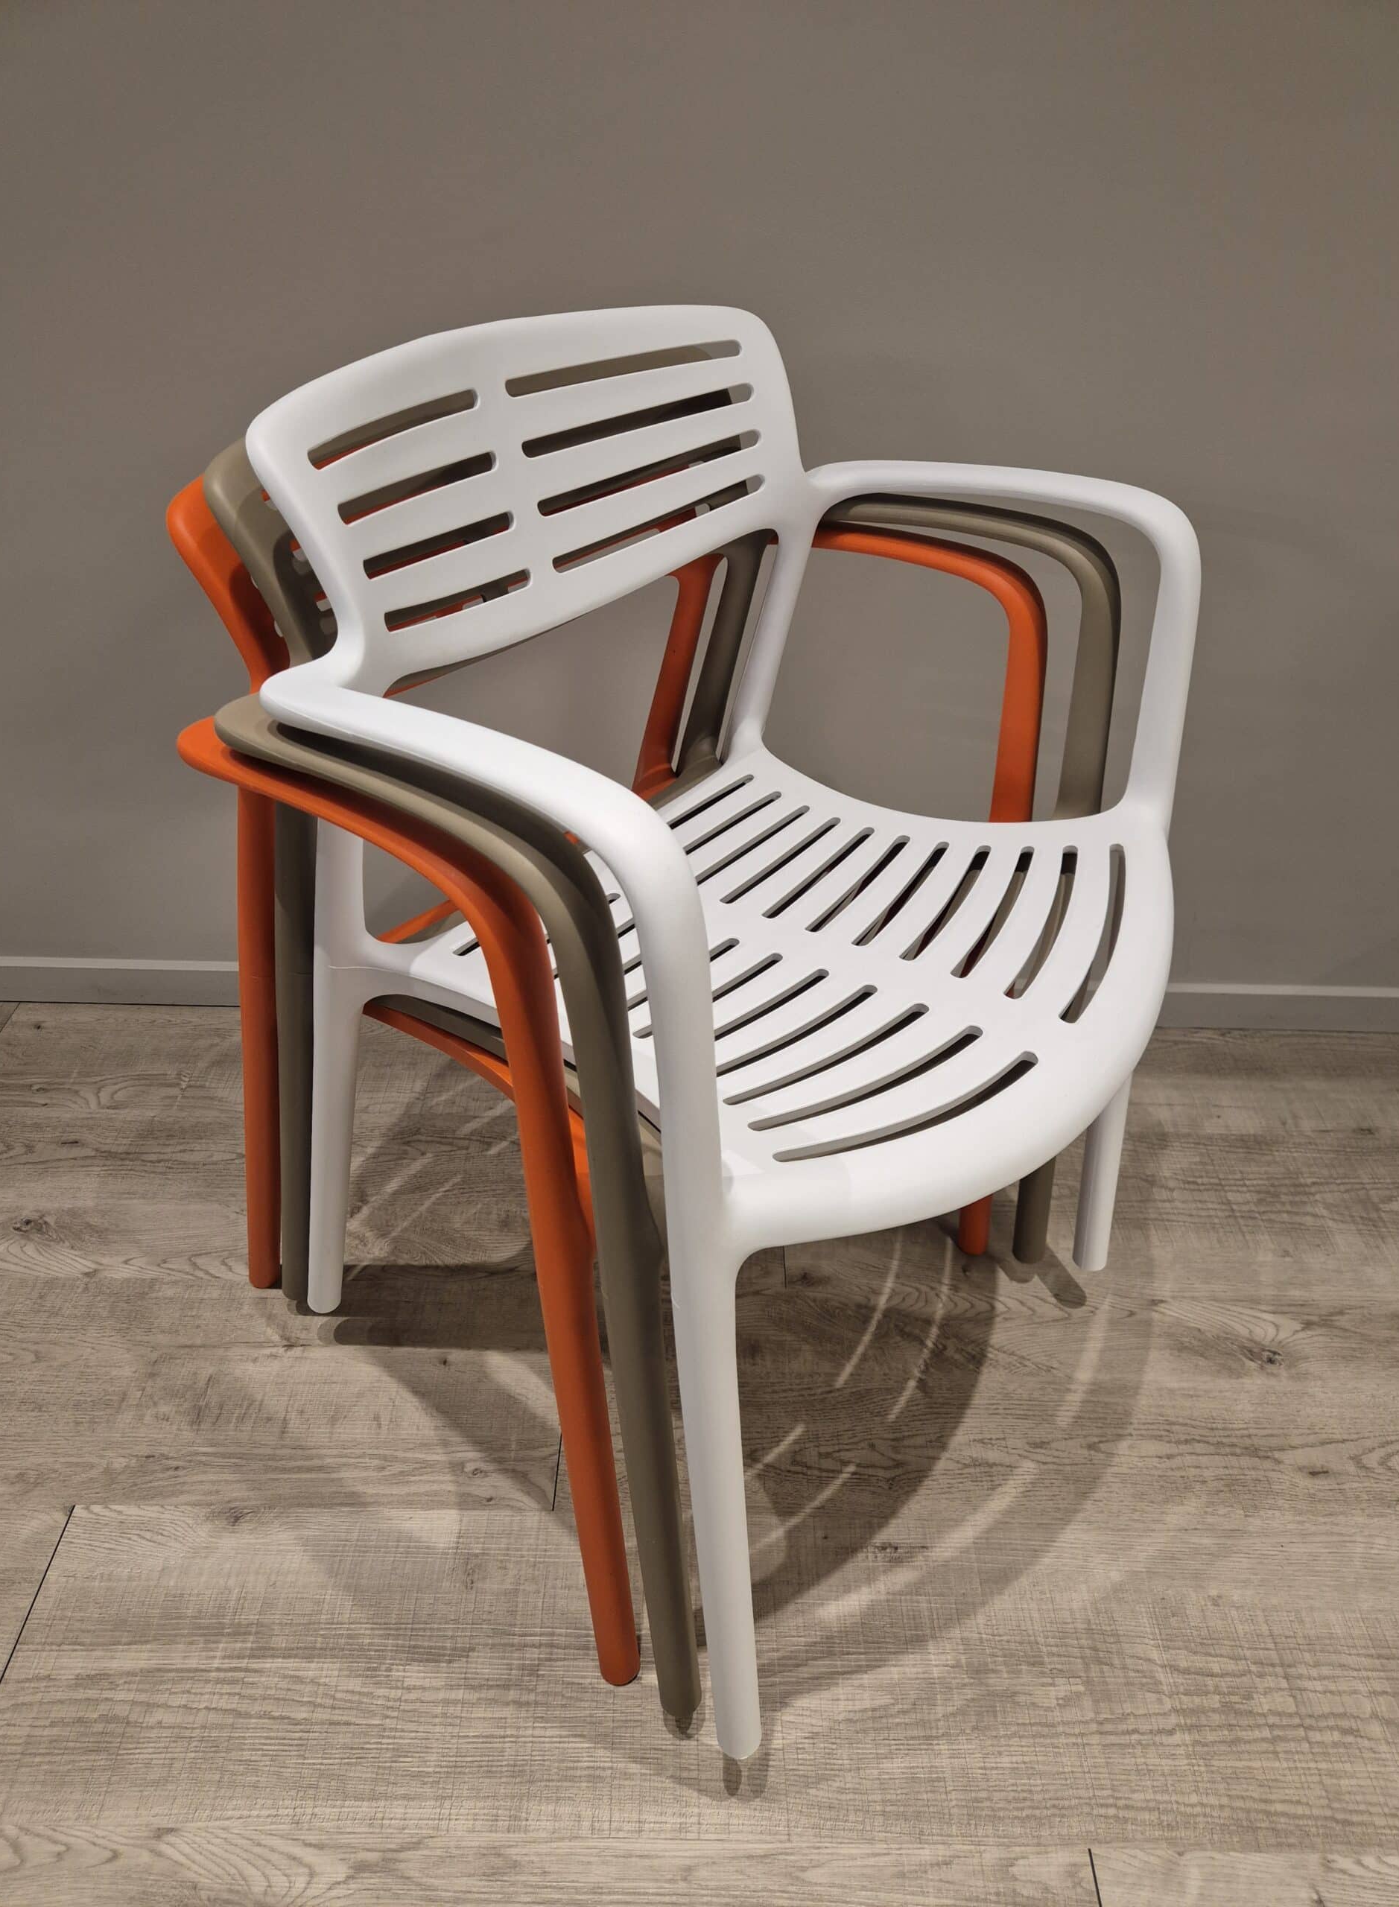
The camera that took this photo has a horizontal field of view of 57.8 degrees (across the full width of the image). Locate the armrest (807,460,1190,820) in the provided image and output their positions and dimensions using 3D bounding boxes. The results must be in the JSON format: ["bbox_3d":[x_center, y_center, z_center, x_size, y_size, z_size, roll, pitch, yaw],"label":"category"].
[{"bbox_3d":[0.203,-0.221,0.903,0.289,0.236,0.065,21,41,35],"label":"armrest"}]

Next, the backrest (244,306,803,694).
[{"bbox_3d":[-0.087,-0.294,0.775,0.106,0.187,0.404,10,34,42],"label":"backrest"}]

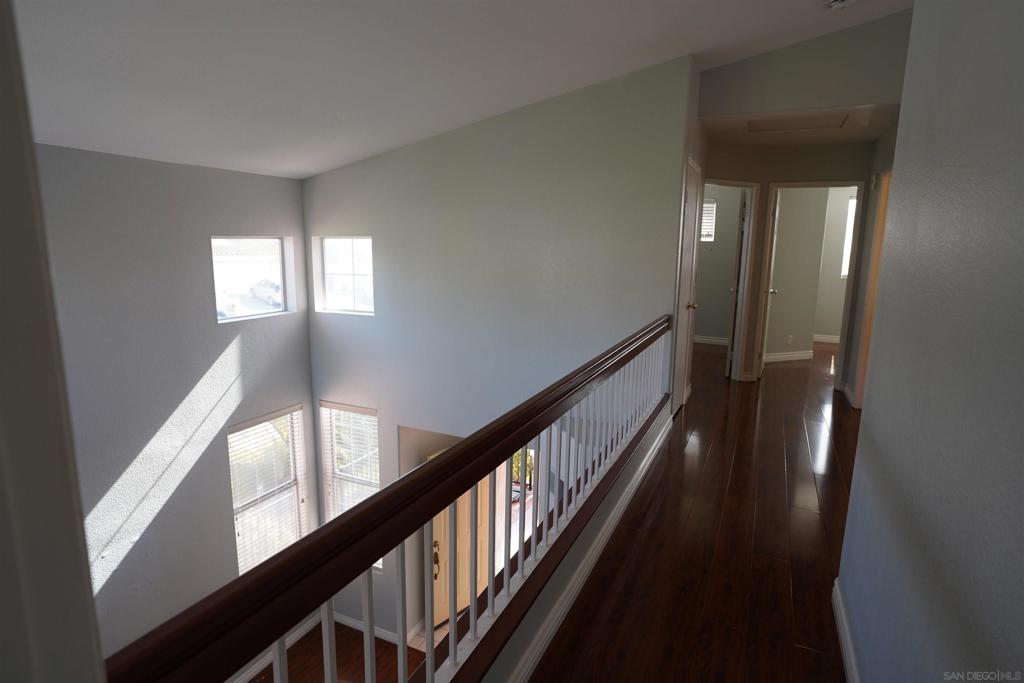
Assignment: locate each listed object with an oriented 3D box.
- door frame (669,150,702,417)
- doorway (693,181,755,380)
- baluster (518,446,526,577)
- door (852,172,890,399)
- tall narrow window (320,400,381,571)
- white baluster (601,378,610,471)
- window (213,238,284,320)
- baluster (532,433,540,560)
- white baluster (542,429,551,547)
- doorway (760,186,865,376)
[{"bbox_3d":[1.471,-0.392,4.849,0.070,2.050,0.760,5,11,24],"label":"door frame"},{"bbox_3d":[2.095,-0.560,5.914,0.680,2.040,0.120,-3,11,-20],"label":"doorway"},{"bbox_3d":[0.038,0.584,1.987,0.016,0.505,0.016,5,11,24],"label":"baluster"},{"bbox_3d":[3.069,-0.360,4.706,0.130,2.090,0.840,5,11,24],"label":"door"},{"bbox_3d":[-1.703,1.531,6.146,0.760,1.790,0.110,5,11,24],"label":"tall narrow window"},{"bbox_3d":[0.499,0.415,2.983,0.016,0.505,0.016,5,11,24],"label":"white baluster"},{"bbox_3d":[-2.455,-0.611,5.401,0.110,0.750,0.910,5,11,24],"label":"window"},{"bbox_3d":[0.090,0.565,2.098,0.016,0.505,0.016,5,11,24],"label":"baluster"},{"bbox_3d":[0.138,0.547,2.201,0.016,0.505,0.016,5,11,24],"label":"white baluster"},{"bbox_3d":[3.047,-0.574,5.919,0.850,2.090,0.130,5,11,24],"label":"doorway"}]

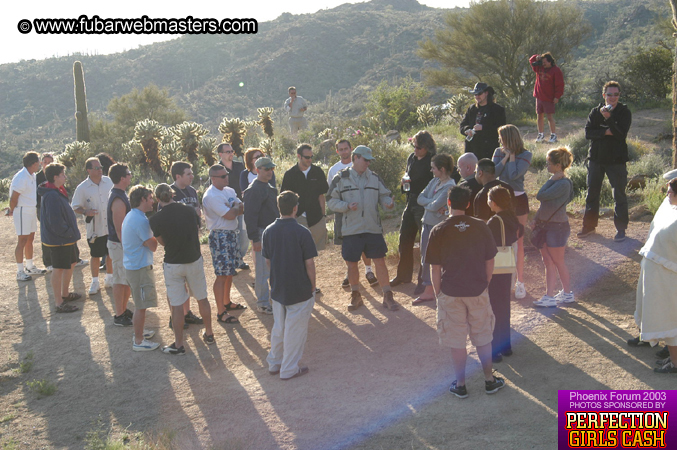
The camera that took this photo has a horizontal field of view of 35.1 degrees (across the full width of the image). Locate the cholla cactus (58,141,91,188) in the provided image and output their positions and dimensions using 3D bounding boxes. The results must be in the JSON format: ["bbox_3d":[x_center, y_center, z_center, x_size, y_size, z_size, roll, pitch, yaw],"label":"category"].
[{"bbox_3d":[-4.807,-1.102,19.500,0.600,0.880,0.600,0,7,0],"label":"cholla cactus"}]

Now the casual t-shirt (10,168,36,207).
[{"bbox_3d":[-4.477,-0.547,15.220,0.290,0.550,0.460,3,8,23],"label":"casual t-shirt"}]

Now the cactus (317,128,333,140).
[{"bbox_3d":[-0.288,-1.849,22.000,0.330,0.300,0.300,0,7,0],"label":"cactus"}]

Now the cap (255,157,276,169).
[{"bbox_3d":[-0.835,-0.715,12.250,0.265,0.130,0.180,4,8,30],"label":"cap"}]

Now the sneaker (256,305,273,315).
[{"bbox_3d":[-0.834,0.978,12.400,0.290,0.110,0.110,5,9,35],"label":"sneaker"}]

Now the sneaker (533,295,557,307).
[{"bbox_3d":[2.193,0.804,11.400,0.260,0.110,0.100,3,8,22],"label":"sneaker"}]

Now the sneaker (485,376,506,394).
[{"bbox_3d":[1.363,1.396,9.300,0.108,0.115,0.295,3,8,25],"label":"sneaker"}]

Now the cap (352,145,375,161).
[{"bbox_3d":[0.277,-0.783,11.650,0.260,0.140,0.180,22,18,31],"label":"cap"}]

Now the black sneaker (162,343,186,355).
[{"bbox_3d":[-1.733,1.292,11.250,0.280,0.110,0.105,4,8,28],"label":"black sneaker"}]

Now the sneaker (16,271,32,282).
[{"bbox_3d":[-4.369,0.717,14.900,0.280,0.120,0.105,6,9,41],"label":"sneaker"}]

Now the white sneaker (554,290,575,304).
[{"bbox_3d":[2.379,0.768,11.350,0.265,0.115,0.100,-2,7,-15],"label":"white sneaker"}]

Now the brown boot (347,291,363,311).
[{"bbox_3d":[0.180,0.841,11.850,0.115,0.160,0.310,3,8,22],"label":"brown boot"}]

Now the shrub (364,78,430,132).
[{"bbox_3d":[1.267,-2.567,23.000,1.420,1.120,1.300,0,7,0],"label":"shrub"}]

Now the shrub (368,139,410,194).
[{"bbox_3d":[0.756,-0.840,16.200,0.800,0.880,0.800,0,7,0],"label":"shrub"}]

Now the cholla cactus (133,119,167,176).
[{"bbox_3d":[-3.618,-1.484,20.500,0.650,1.080,0.650,0,7,0],"label":"cholla cactus"}]

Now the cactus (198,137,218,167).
[{"bbox_3d":[-2.549,-1.441,21.000,0.420,0.600,0.420,0,7,0],"label":"cactus"}]

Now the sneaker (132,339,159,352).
[{"bbox_3d":[-2.033,1.272,11.300,0.290,0.120,0.110,-3,8,-22],"label":"sneaker"}]

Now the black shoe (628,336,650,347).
[{"bbox_3d":[2.853,1.099,10.100,0.280,0.100,0.100,0,7,3],"label":"black shoe"}]

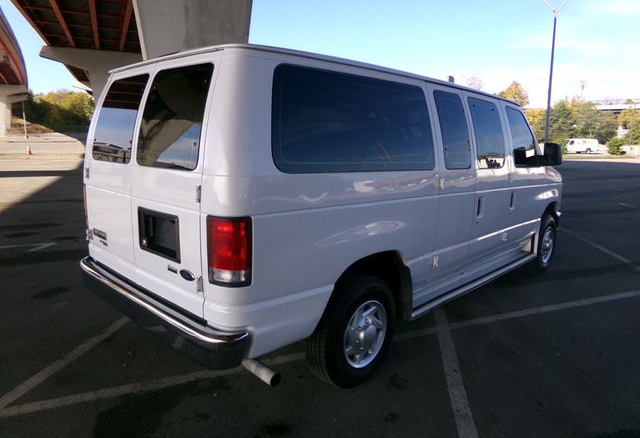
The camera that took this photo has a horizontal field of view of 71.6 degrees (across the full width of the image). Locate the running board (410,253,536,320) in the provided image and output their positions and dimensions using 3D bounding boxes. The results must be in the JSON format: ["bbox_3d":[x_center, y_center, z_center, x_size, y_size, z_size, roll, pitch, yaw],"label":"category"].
[{"bbox_3d":[1.379,0.494,3.869,0.170,0.090,2.400,10,14,43],"label":"running board"}]

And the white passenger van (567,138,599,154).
[{"bbox_3d":[35.179,-9.886,60.500,5.300,2.080,2.000,5,11,25],"label":"white passenger van"}]

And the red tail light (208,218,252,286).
[{"bbox_3d":[-0.401,0.145,2.000,0.225,0.325,0.130,10,14,43],"label":"red tail light"}]

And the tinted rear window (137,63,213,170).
[{"bbox_3d":[-0.751,-0.519,2.286,0.610,0.525,0.050,10,-2,43],"label":"tinted rear window"}]

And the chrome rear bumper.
[{"bbox_3d":[-1.090,0.449,2.623,2.000,0.185,0.220,10,14,43],"label":"chrome rear bumper"}]

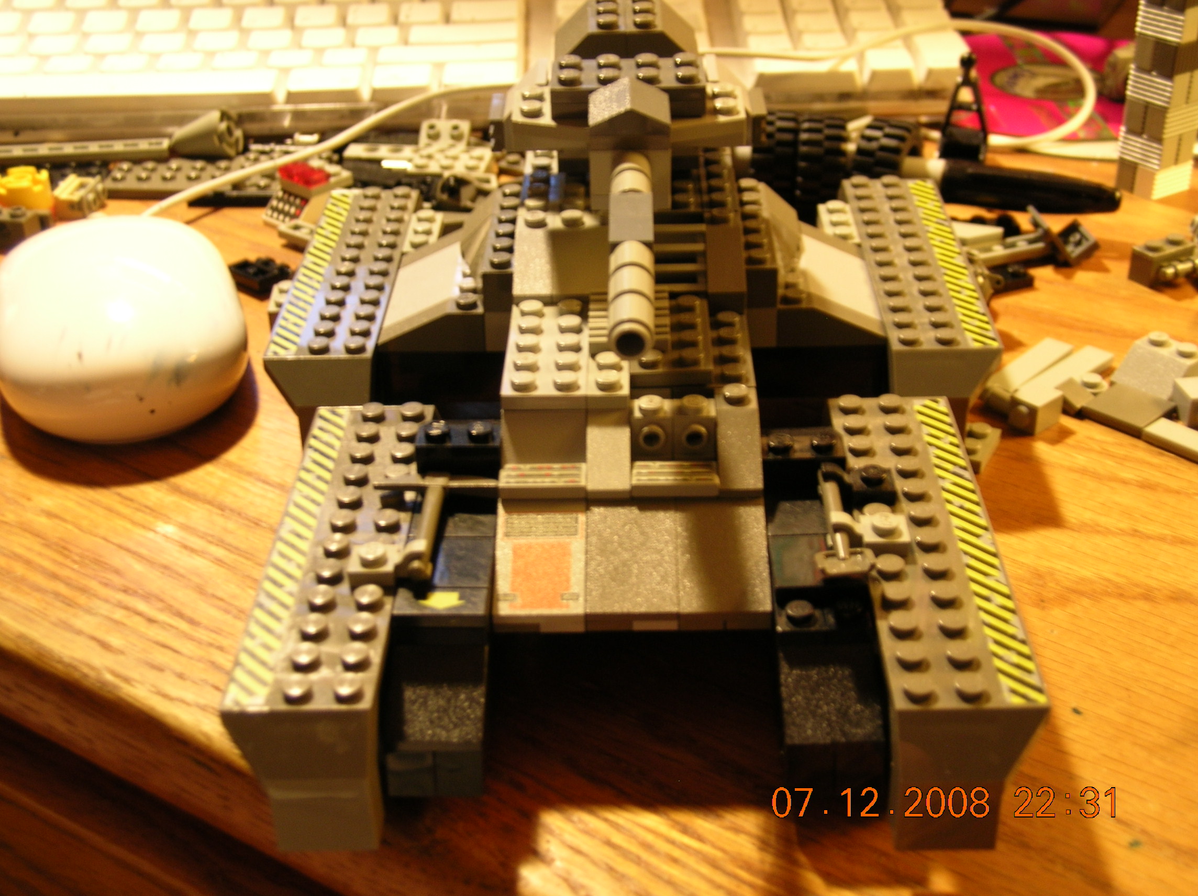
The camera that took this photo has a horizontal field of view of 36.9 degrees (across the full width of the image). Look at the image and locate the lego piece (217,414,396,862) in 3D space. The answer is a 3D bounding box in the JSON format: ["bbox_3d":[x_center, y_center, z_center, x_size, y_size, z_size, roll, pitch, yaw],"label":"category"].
[{"bbox_3d":[-0.046,0.028,0.326,0.024,0.030,0.096,-1,30,1],"label":"lego piece"}]

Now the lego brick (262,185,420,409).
[{"bbox_3d":[-0.060,-0.039,0.436,0.024,0.015,0.096,-1,30,1],"label":"lego brick"}]

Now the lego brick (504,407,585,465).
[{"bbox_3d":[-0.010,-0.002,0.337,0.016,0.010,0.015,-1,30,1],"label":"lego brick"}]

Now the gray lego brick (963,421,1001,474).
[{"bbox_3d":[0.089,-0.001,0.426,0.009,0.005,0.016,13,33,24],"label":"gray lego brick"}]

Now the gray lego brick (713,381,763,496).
[{"bbox_3d":[0.026,-0.002,0.335,0.008,0.011,0.024,-1,31,1],"label":"gray lego brick"}]

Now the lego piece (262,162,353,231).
[{"bbox_3d":[-0.090,-0.078,0.557,0.016,0.015,0.024,25,39,38],"label":"lego piece"}]

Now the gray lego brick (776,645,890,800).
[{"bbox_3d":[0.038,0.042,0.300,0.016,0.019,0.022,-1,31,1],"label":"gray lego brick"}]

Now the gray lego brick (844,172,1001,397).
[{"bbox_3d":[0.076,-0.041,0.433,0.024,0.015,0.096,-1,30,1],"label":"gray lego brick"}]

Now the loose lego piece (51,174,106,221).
[{"bbox_3d":[-0.164,-0.080,0.570,0.011,0.008,0.016,4,30,10],"label":"loose lego piece"}]

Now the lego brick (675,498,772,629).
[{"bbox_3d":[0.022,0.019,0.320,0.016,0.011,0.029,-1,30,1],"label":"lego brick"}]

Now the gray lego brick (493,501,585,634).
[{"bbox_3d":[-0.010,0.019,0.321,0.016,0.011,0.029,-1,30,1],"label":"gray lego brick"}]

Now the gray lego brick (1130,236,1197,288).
[{"bbox_3d":[0.160,-0.052,0.506,0.016,0.011,0.012,-16,33,-25],"label":"gray lego brick"}]

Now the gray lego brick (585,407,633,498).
[{"bbox_3d":[0.002,-0.002,0.335,0.008,0.010,0.024,-1,31,1],"label":"gray lego brick"}]

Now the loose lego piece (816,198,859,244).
[{"bbox_3d":[0.061,-0.053,0.455,0.008,0.011,0.024,-1,31,1],"label":"loose lego piece"}]

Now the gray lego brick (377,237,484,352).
[{"bbox_3d":[-0.037,-0.036,0.407,0.024,0.011,0.040,-1,30,1],"label":"gray lego brick"}]

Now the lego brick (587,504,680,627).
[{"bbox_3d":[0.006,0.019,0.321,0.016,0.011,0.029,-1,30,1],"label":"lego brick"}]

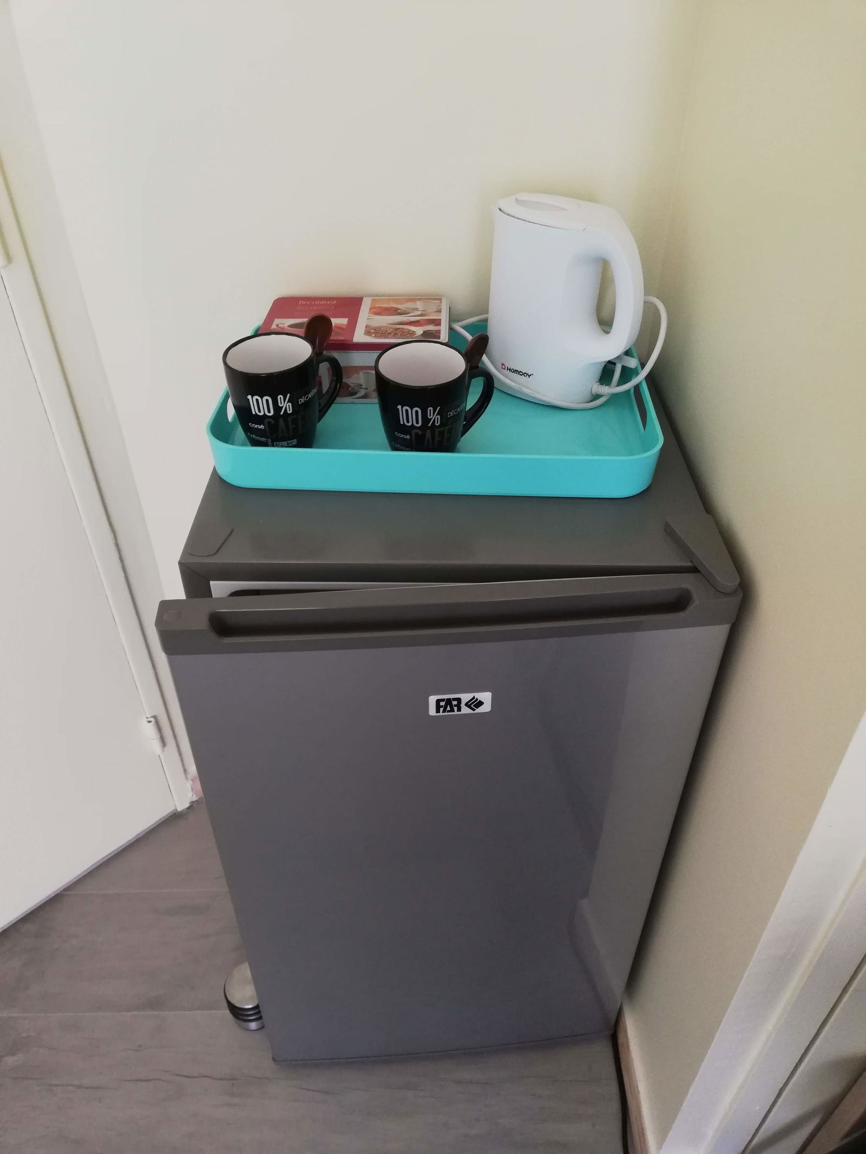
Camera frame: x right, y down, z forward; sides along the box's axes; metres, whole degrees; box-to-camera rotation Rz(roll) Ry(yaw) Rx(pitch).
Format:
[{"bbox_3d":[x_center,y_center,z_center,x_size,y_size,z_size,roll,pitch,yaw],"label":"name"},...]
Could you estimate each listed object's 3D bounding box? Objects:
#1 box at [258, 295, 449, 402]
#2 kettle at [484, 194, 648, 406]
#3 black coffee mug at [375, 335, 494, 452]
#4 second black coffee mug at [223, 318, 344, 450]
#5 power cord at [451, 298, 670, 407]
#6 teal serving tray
[{"bbox_3d":[-0.084,-0.261,1.032,0.205,0.073,0.124,1,39,1],"label":"box"},{"bbox_3d":[0.142,-0.304,0.980,0.172,0.206,0.095,22,44,24],"label":"kettle"},{"bbox_3d":[0.002,-0.171,0.876,0.117,0.130,0.089,-7,40,-9],"label":"black coffee mug"},{"bbox_3d":[-0.144,-0.183,0.891,0.117,0.130,0.089,-7,40,-9],"label":"second black coffee mug"},{"bbox_3d":[0.140,-0.266,1.016,0.240,0.103,0.142,0,39,0],"label":"power cord"},{"bbox_3d":[0.004,-0.194,0.978,0.447,0.044,0.303,2,39,2],"label":"teal serving tray"}]

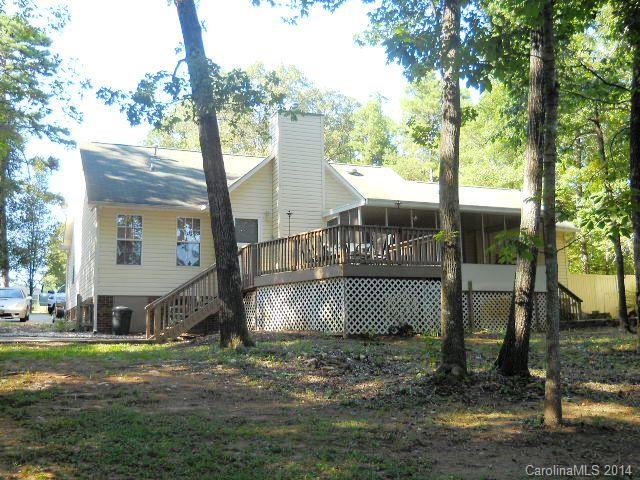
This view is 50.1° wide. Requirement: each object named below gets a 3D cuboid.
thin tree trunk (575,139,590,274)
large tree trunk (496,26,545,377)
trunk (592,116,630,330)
[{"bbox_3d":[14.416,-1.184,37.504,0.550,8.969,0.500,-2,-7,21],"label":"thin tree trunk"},{"bbox_3d":[3.177,-0.655,10.437,0.520,5.364,0.460,4,-5,16],"label":"large tree trunk"},{"bbox_3d":[9.523,-0.602,22.486,0.500,7.103,0.400,-7,-9,23],"label":"trunk"}]

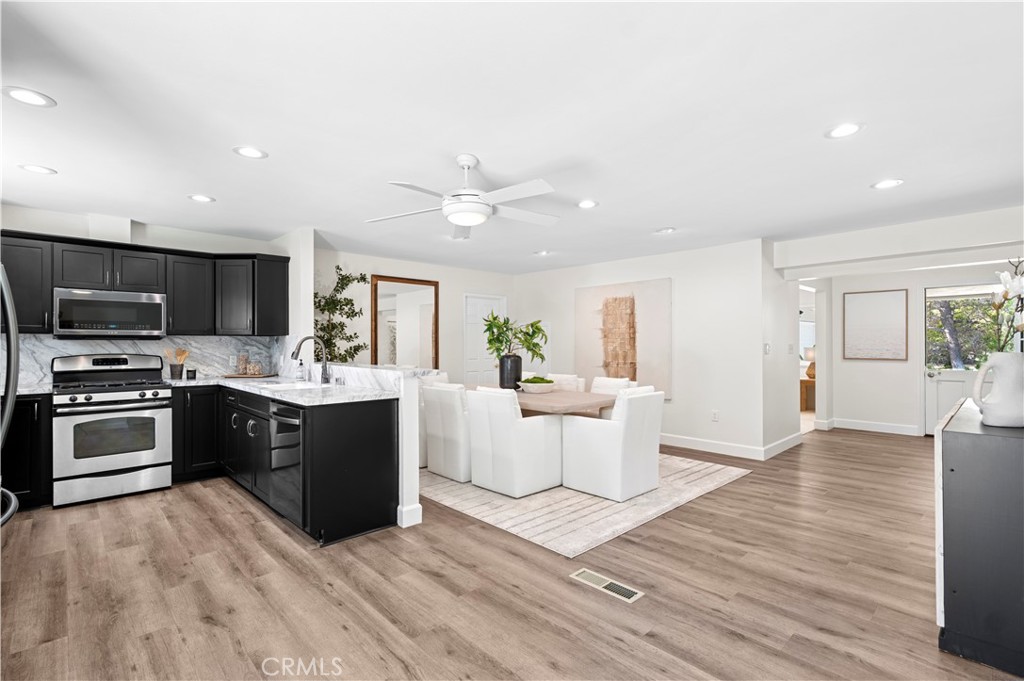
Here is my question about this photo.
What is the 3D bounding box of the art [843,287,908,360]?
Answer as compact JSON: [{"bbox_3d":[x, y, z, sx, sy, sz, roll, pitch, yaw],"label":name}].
[{"bbox_3d":[5.204,-0.212,6.531,0.043,0.997,0.741,1,-1,-43],"label":"art"}]

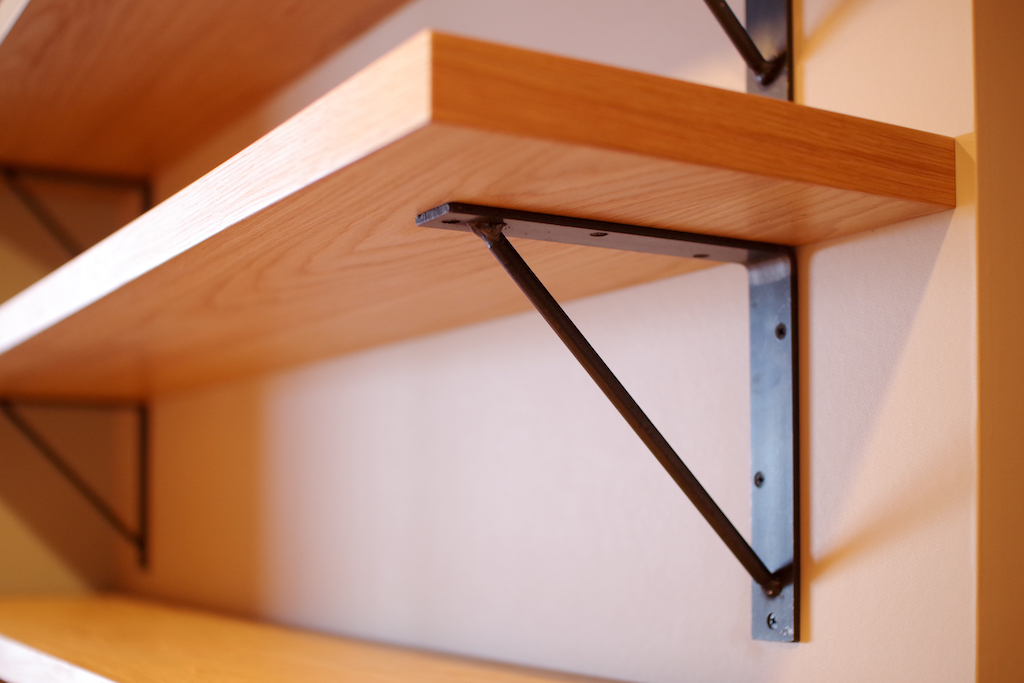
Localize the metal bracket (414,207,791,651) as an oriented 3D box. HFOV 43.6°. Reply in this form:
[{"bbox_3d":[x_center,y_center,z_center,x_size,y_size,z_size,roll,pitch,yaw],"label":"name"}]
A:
[{"bbox_3d":[0.049,0.045,0.596,0.194,0.194,0.031,4,-7,-29],"label":"metal bracket"}]

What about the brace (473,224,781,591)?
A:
[{"bbox_3d":[0.057,0.035,0.601,0.237,0.009,0.009,51,-26,-16],"label":"brace"}]

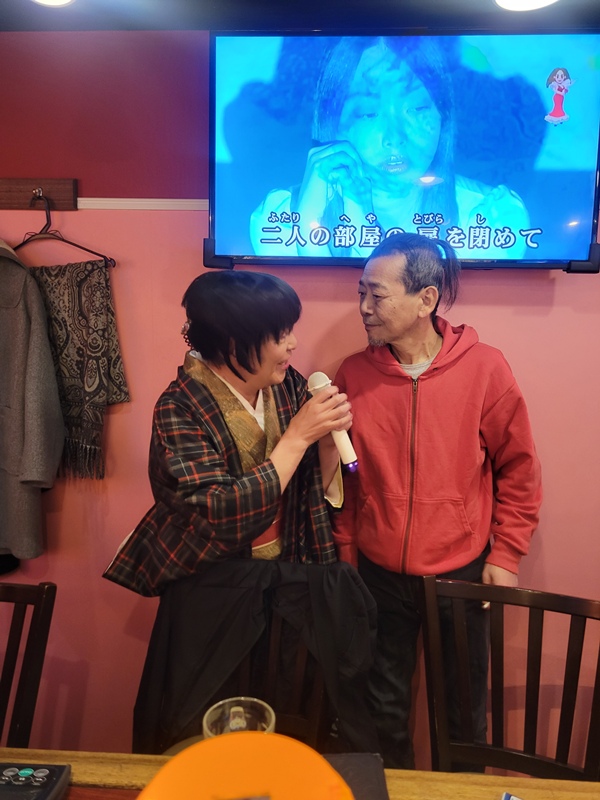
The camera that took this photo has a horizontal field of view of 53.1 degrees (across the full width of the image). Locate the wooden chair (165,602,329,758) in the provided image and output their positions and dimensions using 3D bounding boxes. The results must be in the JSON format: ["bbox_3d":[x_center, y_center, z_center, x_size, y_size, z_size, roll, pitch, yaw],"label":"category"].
[{"bbox_3d":[-0.090,0.827,1.140,0.430,0.880,0.500,1,6,-2],"label":"wooden chair"}]

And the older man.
[{"bbox_3d":[0.330,0.405,1.550,0.510,1.630,0.320,3,6,21],"label":"older man"}]

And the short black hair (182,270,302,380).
[{"bbox_3d":[-0.130,-0.167,1.340,0.250,0.240,0.215,4,7,28],"label":"short black hair"}]

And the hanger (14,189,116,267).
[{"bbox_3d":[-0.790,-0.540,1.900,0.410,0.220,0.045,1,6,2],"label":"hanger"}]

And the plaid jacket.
[{"bbox_3d":[-0.180,0.185,1.410,0.470,0.530,0.390,-3,7,-36],"label":"plaid jacket"}]

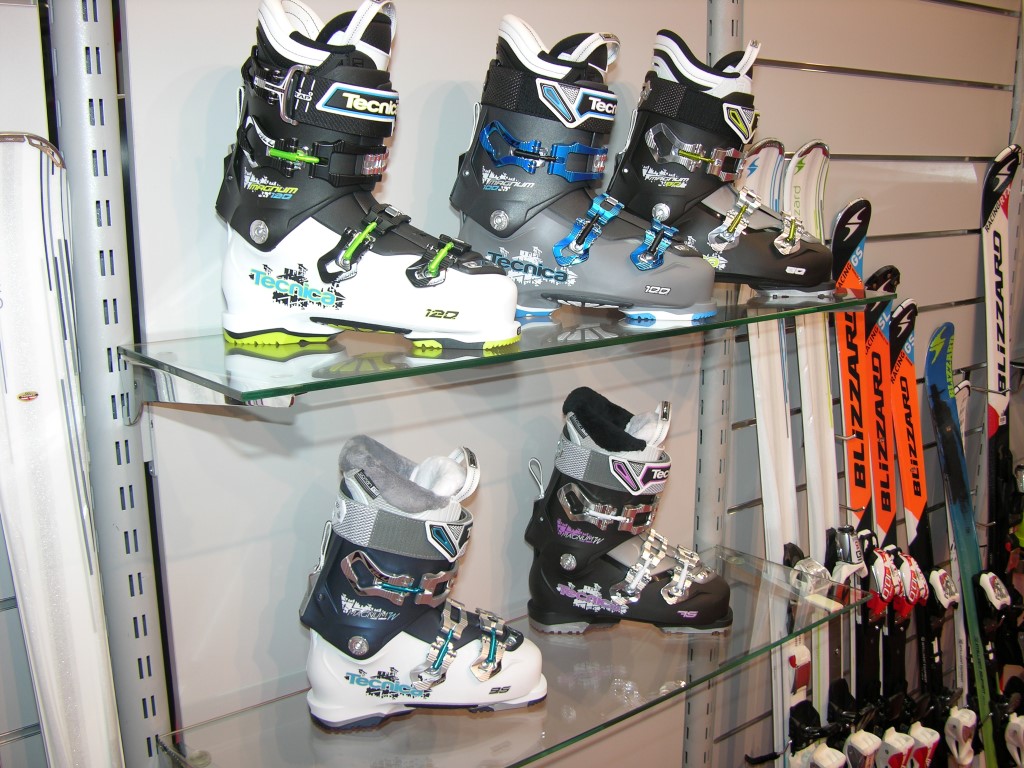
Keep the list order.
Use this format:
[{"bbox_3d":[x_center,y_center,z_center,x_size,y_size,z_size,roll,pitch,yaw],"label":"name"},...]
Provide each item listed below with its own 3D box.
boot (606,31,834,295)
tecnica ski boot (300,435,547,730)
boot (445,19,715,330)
[{"bbox_3d":[0.280,-0.287,1.358,0.320,0.346,0.119,0,13,0],"label":"boot"},{"bbox_3d":[-0.099,0.219,1.185,0.291,0.342,0.108,-3,13,-14],"label":"tecnica ski boot"},{"bbox_3d":[0.082,-0.252,1.199,0.321,0.346,0.119,2,13,9],"label":"boot"}]

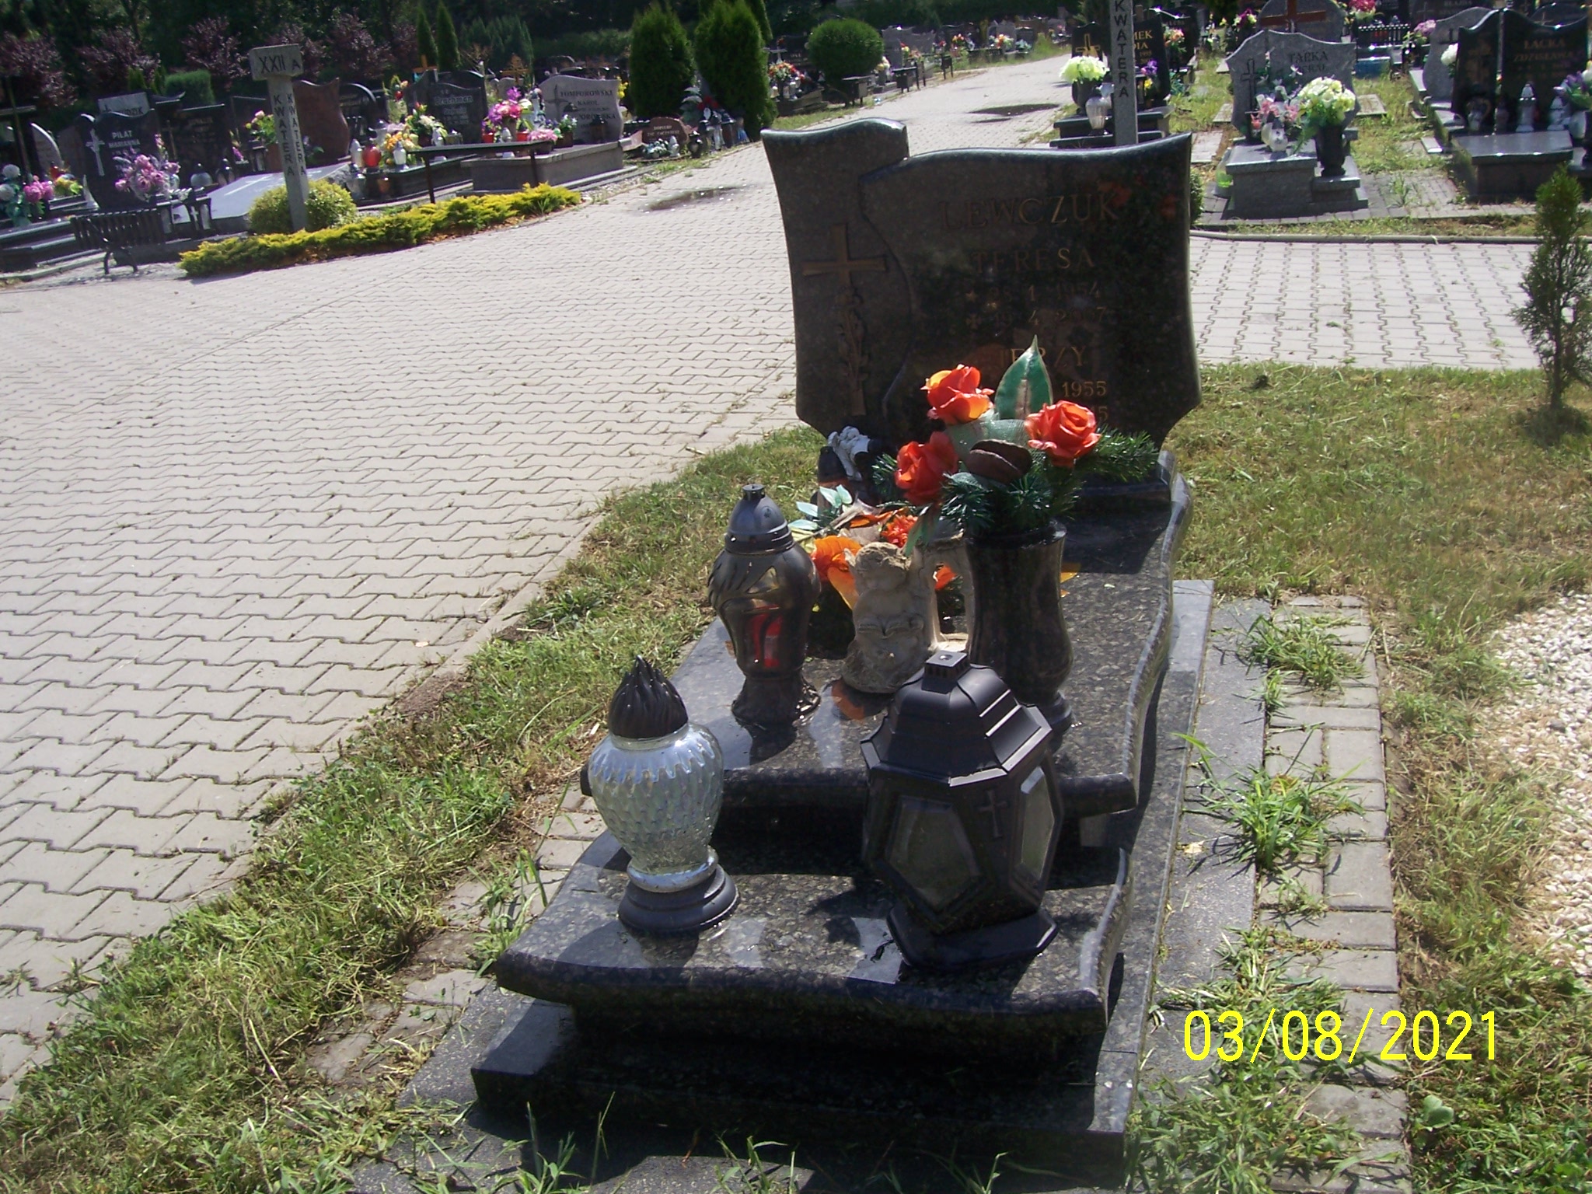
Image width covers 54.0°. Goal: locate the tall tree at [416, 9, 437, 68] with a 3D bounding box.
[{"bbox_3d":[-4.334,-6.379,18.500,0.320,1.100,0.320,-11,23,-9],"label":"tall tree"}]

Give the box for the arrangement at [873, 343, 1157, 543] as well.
[{"bbox_3d":[0.325,-0.223,2.290,0.385,0.260,0.290,1,24,18],"label":"arrangement"}]

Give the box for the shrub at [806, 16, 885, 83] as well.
[{"bbox_3d":[0.705,-7.604,21.900,1.100,1.030,1.100,-6,21,2],"label":"shrub"}]

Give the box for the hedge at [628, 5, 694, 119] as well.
[{"bbox_3d":[-1.616,-6.382,18.900,0.820,1.470,0.820,0,22,18],"label":"hedge"}]

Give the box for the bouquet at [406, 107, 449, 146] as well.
[{"bbox_3d":[-3.042,-3.879,12.900,0.340,0.310,0.320,-11,23,-10],"label":"bouquet"}]

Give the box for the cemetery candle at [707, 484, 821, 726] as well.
[{"bbox_3d":[-0.055,0.006,2.526,0.178,0.390,0.178,1,24,18],"label":"cemetery candle"}]

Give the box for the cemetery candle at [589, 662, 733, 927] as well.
[{"bbox_3d":[-0.190,0.261,2.190,0.190,0.388,0.190,-3,21,9],"label":"cemetery candle"}]

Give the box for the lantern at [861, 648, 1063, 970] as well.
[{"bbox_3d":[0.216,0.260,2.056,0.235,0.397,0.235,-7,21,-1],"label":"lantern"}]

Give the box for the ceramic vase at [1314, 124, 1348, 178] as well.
[{"bbox_3d":[3.181,-2.659,9.300,0.185,0.310,0.185,3,23,23],"label":"ceramic vase"}]

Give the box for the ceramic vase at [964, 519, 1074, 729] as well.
[{"bbox_3d":[0.349,0.048,2.404,0.163,0.320,0.163,1,24,18],"label":"ceramic vase"}]

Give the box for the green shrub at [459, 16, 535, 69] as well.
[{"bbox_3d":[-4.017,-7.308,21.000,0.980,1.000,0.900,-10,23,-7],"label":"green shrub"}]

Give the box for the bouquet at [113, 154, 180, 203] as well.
[{"bbox_3d":[-5.439,-3.517,13.100,0.530,0.420,0.450,5,24,29],"label":"bouquet"}]

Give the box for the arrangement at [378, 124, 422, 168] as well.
[{"bbox_3d":[-3.749,-4.267,14.800,0.400,0.400,0.360,5,24,29],"label":"arrangement"}]

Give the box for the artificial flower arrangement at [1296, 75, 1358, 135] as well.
[{"bbox_3d":[3.114,-2.901,9.200,0.340,0.320,0.330,1,24,18],"label":"artificial flower arrangement"}]

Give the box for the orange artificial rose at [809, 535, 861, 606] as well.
[{"bbox_3d":[0.069,-0.046,2.680,0.095,0.110,0.090,-6,22,2],"label":"orange artificial rose"}]

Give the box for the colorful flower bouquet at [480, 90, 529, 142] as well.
[{"bbox_3d":[-2.284,-3.791,12.300,0.380,0.370,0.340,-10,23,-7],"label":"colorful flower bouquet"}]

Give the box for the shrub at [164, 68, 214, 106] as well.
[{"bbox_3d":[-7.322,-5.796,19.000,0.650,1.250,0.650,5,24,29],"label":"shrub"}]

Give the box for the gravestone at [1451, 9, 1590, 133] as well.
[{"bbox_3d":[4.494,-3.260,9.700,0.770,0.740,0.120,4,23,26],"label":"gravestone"}]

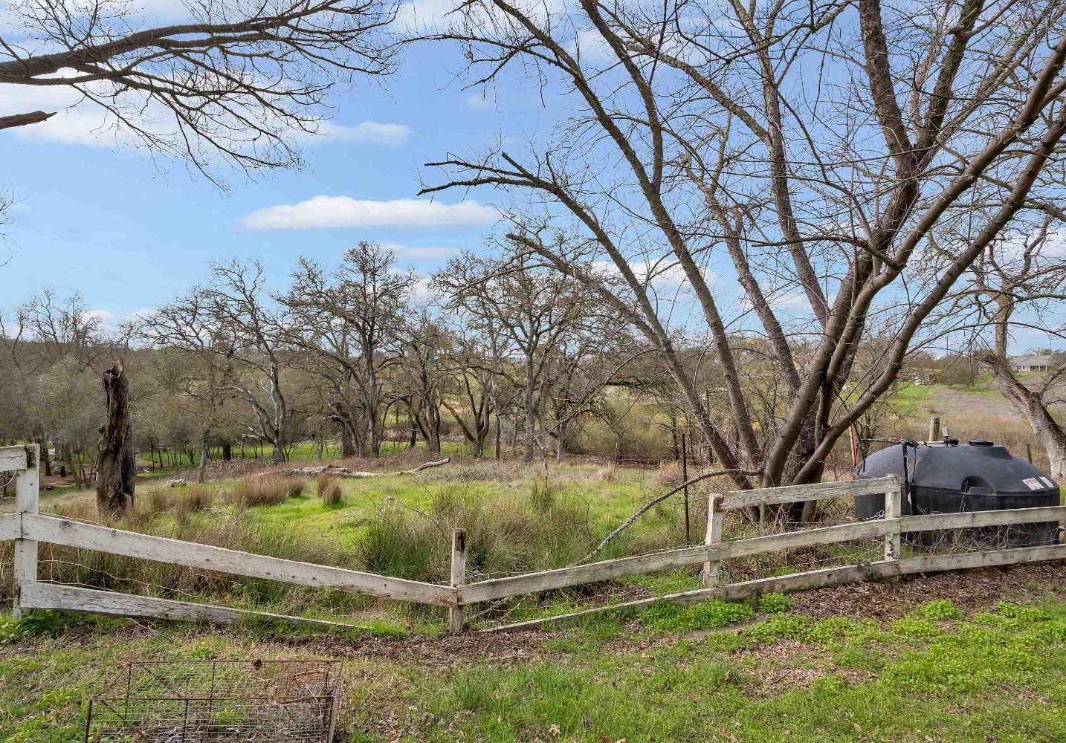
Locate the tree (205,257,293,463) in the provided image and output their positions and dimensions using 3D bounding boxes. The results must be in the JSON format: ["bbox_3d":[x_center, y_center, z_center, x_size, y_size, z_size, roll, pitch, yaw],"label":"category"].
[{"bbox_3d":[-13.800,-0.500,27.000,4.300,9.850,4.300,0,0,0],"label":"tree"}]

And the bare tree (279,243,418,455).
[{"bbox_3d":[-9.900,-1.170,30.000,7.100,11.600,6.600,0,0,0],"label":"bare tree"}]

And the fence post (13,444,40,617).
[{"bbox_3d":[-2.930,0.926,3.220,0.095,1.030,0.095,0,0,-30],"label":"fence post"}]

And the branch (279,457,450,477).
[{"bbox_3d":[-5.550,3.170,18.500,5.700,0.650,1.000,0,0,0],"label":"branch"}]

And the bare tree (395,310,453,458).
[{"bbox_3d":[-6.250,0.570,32.000,3.200,8.450,3.300,0,0,0],"label":"bare tree"}]

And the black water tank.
[{"bbox_3d":[5.800,1.580,7.780,2.250,1.280,2.250,0,0,37],"label":"black water tank"}]

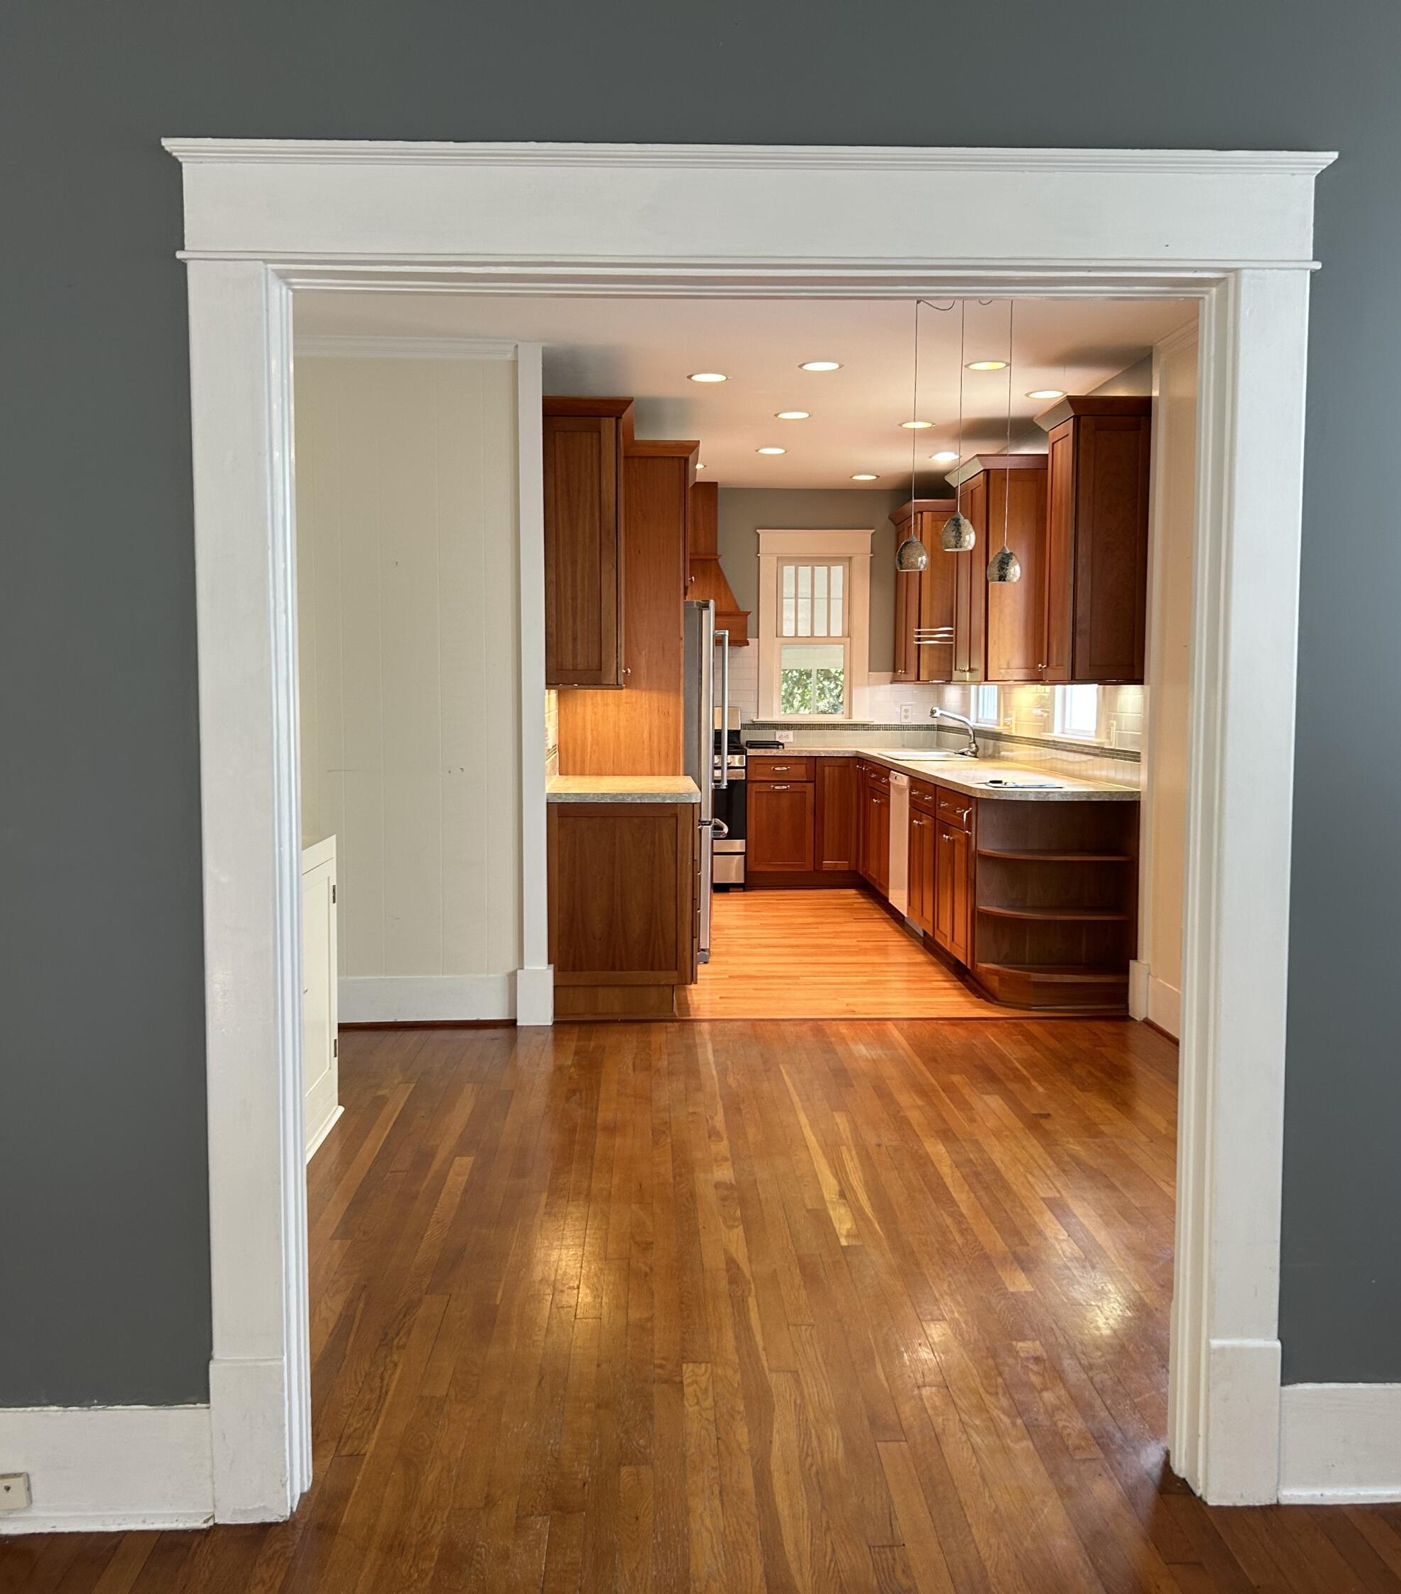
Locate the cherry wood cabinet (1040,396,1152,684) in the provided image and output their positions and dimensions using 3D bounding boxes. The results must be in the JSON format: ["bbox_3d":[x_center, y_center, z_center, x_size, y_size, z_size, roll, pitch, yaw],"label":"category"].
[{"bbox_3d":[1.631,-1.046,6.649,0.360,1.142,0.500,0,4,-2],"label":"cherry wood cabinet"}]

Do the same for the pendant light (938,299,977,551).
[{"bbox_3d":[0.833,-1.236,5.076,0.115,0.908,0.115,0,4,-2],"label":"pendant light"}]

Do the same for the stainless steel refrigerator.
[{"bbox_3d":[-0.262,-0.090,8.080,0.770,1.770,0.900,0,4,-2],"label":"stainless steel refrigerator"}]

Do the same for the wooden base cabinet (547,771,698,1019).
[{"bbox_3d":[-0.340,0.405,7.153,0.639,0.920,1.120,0,4,-2],"label":"wooden base cabinet"}]

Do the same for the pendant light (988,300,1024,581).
[{"bbox_3d":[1.027,-1.210,5.315,0.115,0.993,0.115,0,4,-2],"label":"pendant light"}]

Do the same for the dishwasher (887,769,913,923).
[{"bbox_3d":[1.408,0.279,9.025,0.610,0.810,0.610,0,4,-2],"label":"dishwasher"}]

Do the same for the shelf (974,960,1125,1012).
[{"bbox_3d":[1.480,0.808,6.794,0.600,0.140,0.330,0,4,-2],"label":"shelf"}]

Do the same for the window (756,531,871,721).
[{"bbox_3d":[0.796,-1.173,11.048,0.830,1.340,0.080,0,4,-2],"label":"window"}]

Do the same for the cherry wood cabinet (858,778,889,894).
[{"bbox_3d":[1.346,0.241,9.467,0.620,0.860,1.150,0,4,-2],"label":"cherry wood cabinet"}]

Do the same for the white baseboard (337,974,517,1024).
[{"bbox_3d":[-1.146,0.819,6.469,0.780,0.195,0.025,0,4,-2],"label":"white baseboard"}]

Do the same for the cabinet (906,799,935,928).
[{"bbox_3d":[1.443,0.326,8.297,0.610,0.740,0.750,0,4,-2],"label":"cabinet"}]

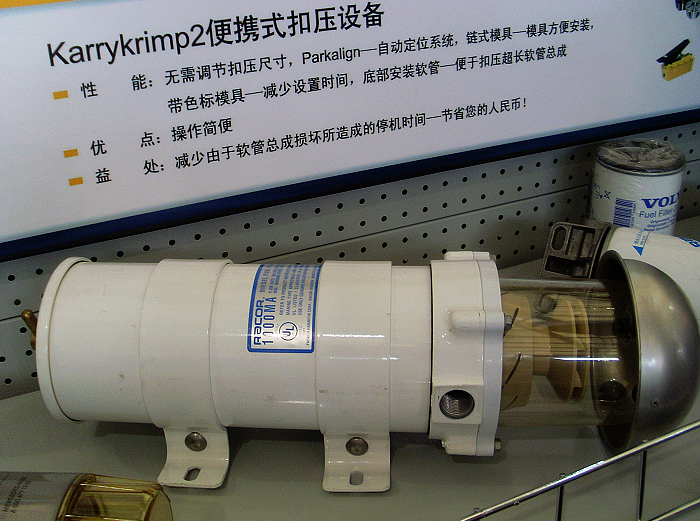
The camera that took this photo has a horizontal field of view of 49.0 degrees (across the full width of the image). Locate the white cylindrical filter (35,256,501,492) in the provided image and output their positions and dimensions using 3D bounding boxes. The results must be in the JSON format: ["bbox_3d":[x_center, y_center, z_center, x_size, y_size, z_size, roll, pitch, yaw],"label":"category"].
[{"bbox_3d":[-0.060,0.072,0.633,0.348,0.161,0.165,1,27,4],"label":"white cylindrical filter"}]

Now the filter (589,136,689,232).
[{"bbox_3d":[0.313,-0.047,0.852,0.096,0.150,0.096,-20,31,-31],"label":"filter"}]

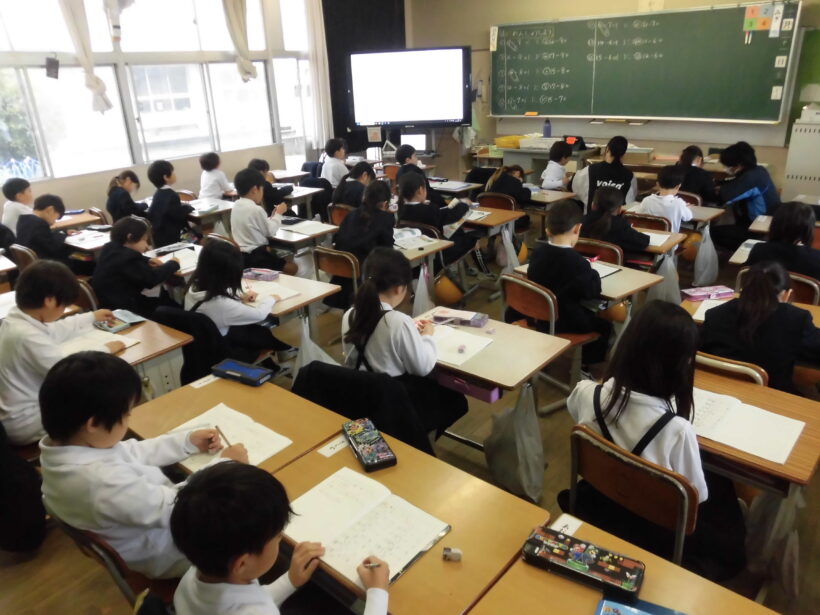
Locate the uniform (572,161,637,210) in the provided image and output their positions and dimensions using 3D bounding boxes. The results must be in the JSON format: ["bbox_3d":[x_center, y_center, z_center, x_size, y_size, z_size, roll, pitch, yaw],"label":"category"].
[{"bbox_3d":[1.604,-0.916,4.678,0.500,0.550,0.320,10,26,27],"label":"uniform"}]

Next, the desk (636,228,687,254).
[{"bbox_3d":[1.363,-0.186,3.687,0.642,0.570,0.438,16,28,38],"label":"desk"}]

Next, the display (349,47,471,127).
[{"bbox_3d":[-0.013,-2.715,7.025,1.530,0.910,0.090,5,24,17],"label":"display"}]

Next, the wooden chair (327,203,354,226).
[{"bbox_3d":[-0.389,-0.573,4.773,0.360,0.620,0.400,14,27,36],"label":"wooden chair"}]

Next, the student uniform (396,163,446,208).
[{"bbox_3d":[0.106,-1.076,5.269,0.360,0.500,0.380,16,28,37],"label":"student uniform"}]

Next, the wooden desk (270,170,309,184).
[{"bbox_3d":[-1.494,-1.242,6.533,0.650,0.580,0.450,16,28,37],"label":"wooden desk"}]

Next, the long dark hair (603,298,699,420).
[{"bbox_3d":[0.629,0.129,1.484,0.230,0.310,0.240,16,28,37],"label":"long dark hair"}]

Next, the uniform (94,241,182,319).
[{"bbox_3d":[-1.601,-0.175,3.303,0.380,0.420,0.450,16,29,38],"label":"uniform"}]

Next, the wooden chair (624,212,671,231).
[{"bbox_3d":[1.838,-0.429,4.303,0.420,0.560,0.370,-22,29,-38],"label":"wooden chair"}]

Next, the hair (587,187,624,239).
[{"bbox_3d":[1.196,-0.580,3.448,0.200,0.300,0.220,16,29,38],"label":"hair"}]

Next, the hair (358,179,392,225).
[{"bbox_3d":[-0.194,-0.610,3.280,0.180,0.270,0.200,17,29,39],"label":"hair"}]

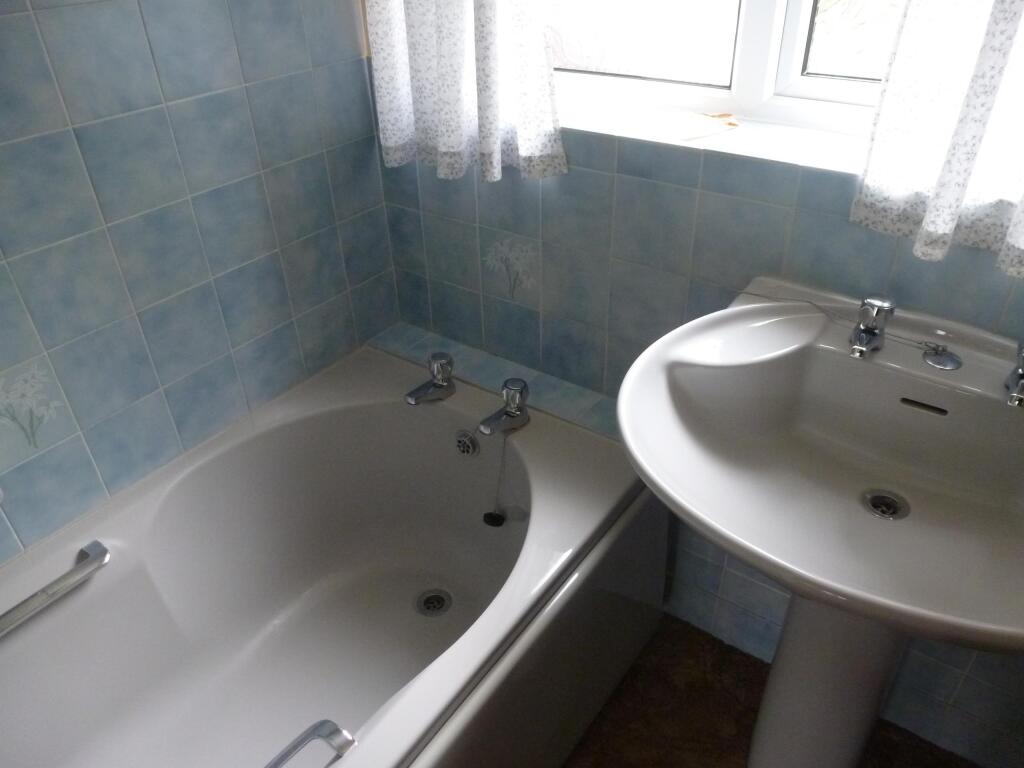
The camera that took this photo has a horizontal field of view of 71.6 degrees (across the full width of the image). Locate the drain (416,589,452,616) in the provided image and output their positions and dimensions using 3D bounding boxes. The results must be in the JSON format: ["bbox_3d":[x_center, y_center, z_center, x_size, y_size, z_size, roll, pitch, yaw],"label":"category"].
[{"bbox_3d":[-0.164,0.462,1.499,0.075,0.012,0.075,-1,34,1],"label":"drain"}]

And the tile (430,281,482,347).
[{"bbox_3d":[-0.124,-0.160,1.618,0.151,0.142,0.010,20,39,29],"label":"tile"}]

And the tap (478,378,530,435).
[{"bbox_3d":[-0.014,0.053,1.345,0.056,0.088,0.116,27,43,35],"label":"tap"}]

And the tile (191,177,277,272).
[{"bbox_3d":[-0.491,-0.285,1.271,0.009,0.147,0.147,20,39,29],"label":"tile"}]

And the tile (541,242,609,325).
[{"bbox_3d":[0.125,-0.194,1.388,0.151,0.148,0.010,20,39,29],"label":"tile"}]

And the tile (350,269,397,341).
[{"bbox_3d":[-0.314,-0.177,1.618,0.010,0.138,0.137,20,40,30],"label":"tile"}]

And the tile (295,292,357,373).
[{"bbox_3d":[-0.400,-0.113,1.535,0.009,0.135,0.147,20,39,29],"label":"tile"}]

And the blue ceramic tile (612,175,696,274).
[{"bbox_3d":[0.241,-0.269,1.205,0.146,0.146,0.010,20,39,29],"label":"blue ceramic tile"}]

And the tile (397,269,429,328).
[{"bbox_3d":[-0.226,-0.196,1.655,0.109,0.140,0.009,20,39,29],"label":"tile"}]

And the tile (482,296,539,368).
[{"bbox_3d":[0.004,-0.115,1.520,0.147,0.135,0.009,20,39,29],"label":"tile"}]

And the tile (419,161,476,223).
[{"bbox_3d":[-0.127,-0.401,1.421,0.146,0.146,0.010,20,39,29],"label":"tile"}]

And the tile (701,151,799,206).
[{"bbox_3d":[0.355,-0.308,1.059,0.148,0.062,0.010,20,40,30],"label":"tile"}]

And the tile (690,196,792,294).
[{"bbox_3d":[0.365,-0.225,1.142,0.147,0.147,0.009,20,39,29],"label":"tile"}]

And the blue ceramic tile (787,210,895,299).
[{"bbox_3d":[0.485,-0.179,1.064,0.146,0.146,0.010,20,39,29],"label":"blue ceramic tile"}]

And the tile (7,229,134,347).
[{"bbox_3d":[-0.655,-0.144,1.063,0.010,0.146,0.146,20,39,29],"label":"tile"}]

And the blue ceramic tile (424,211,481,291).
[{"bbox_3d":[-0.124,-0.276,1.495,0.148,0.148,0.010,20,40,30],"label":"blue ceramic tile"}]

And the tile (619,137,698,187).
[{"bbox_3d":[0.239,-0.359,1.154,0.147,0.065,0.009,20,39,29],"label":"tile"}]

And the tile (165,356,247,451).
[{"bbox_3d":[-0.573,0.030,1.346,0.010,0.141,0.148,20,39,29],"label":"tile"}]

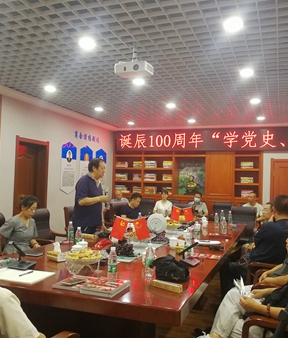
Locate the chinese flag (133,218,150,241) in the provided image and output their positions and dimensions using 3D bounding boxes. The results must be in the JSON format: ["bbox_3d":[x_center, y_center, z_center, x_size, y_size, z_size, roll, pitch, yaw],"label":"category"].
[{"bbox_3d":[-0.025,0.612,3.550,0.140,0.220,0.030,-14,-5,11],"label":"chinese flag"}]

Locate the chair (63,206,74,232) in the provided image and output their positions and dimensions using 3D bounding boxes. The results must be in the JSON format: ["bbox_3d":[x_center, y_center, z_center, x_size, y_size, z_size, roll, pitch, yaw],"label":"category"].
[{"bbox_3d":[-0.848,1.071,5.452,0.650,1.040,0.600,1,-2,23],"label":"chair"}]

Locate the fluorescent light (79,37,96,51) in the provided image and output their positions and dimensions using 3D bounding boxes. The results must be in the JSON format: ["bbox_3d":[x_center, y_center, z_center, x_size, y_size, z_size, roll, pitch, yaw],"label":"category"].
[{"bbox_3d":[-0.596,-1.324,3.704,0.175,0.050,0.175,0,-3,21],"label":"fluorescent light"}]

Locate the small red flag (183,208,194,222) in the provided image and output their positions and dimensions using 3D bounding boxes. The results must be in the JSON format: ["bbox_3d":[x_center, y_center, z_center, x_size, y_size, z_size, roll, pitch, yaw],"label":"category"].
[{"bbox_3d":[0.697,0.722,5.450,0.135,0.215,0.030,-14,-5,11],"label":"small red flag"}]

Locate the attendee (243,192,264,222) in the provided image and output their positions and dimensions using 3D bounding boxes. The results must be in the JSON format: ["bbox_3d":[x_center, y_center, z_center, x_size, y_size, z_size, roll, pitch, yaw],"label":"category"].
[{"bbox_3d":[2.209,1.129,7.150,0.520,1.270,0.750,0,-3,25],"label":"attendee"}]

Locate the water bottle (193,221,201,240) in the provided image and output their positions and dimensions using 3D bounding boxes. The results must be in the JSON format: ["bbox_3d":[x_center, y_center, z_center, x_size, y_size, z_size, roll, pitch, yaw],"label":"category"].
[{"bbox_3d":[0.630,0.717,4.090,0.064,0.225,0.064,1,-2,21],"label":"water bottle"}]

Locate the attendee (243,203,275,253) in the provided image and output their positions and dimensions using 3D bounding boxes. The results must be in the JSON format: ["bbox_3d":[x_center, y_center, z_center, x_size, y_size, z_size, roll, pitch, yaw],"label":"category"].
[{"bbox_3d":[1.429,1.030,4.500,0.780,1.200,0.550,1,-3,9],"label":"attendee"}]

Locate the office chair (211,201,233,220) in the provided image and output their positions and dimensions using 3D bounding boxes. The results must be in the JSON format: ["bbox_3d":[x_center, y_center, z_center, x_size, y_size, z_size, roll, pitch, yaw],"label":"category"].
[{"bbox_3d":[1.579,1.218,7.111,0.600,1.040,0.650,1,-2,21],"label":"office chair"}]

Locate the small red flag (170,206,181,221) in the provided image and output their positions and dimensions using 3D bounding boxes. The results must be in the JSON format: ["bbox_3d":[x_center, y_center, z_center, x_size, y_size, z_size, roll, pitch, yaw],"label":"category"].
[{"bbox_3d":[0.449,0.632,4.955,0.140,0.205,0.040,1,-2,21],"label":"small red flag"}]

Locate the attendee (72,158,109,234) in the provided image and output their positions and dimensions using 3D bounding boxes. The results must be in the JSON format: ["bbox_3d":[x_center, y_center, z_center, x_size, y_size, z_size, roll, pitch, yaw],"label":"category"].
[{"bbox_3d":[-0.734,0.713,4.760,0.480,1.710,0.500,1,-2,21],"label":"attendee"}]

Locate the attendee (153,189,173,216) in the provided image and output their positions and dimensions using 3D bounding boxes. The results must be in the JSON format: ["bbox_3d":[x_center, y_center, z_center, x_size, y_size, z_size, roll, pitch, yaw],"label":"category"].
[{"bbox_3d":[0.419,1.079,7.408,0.460,1.260,0.750,1,-2,13],"label":"attendee"}]

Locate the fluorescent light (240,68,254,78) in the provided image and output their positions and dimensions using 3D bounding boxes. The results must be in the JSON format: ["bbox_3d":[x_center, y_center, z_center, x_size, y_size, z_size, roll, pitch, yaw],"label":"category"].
[{"bbox_3d":[1.327,-1.238,4.525,0.175,0.050,0.175,1,-2,21],"label":"fluorescent light"}]

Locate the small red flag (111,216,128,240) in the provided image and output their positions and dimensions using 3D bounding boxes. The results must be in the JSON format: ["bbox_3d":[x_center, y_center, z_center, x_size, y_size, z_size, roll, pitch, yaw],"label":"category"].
[{"bbox_3d":[-0.248,0.604,3.550,0.130,0.220,0.030,15,0,11],"label":"small red flag"}]

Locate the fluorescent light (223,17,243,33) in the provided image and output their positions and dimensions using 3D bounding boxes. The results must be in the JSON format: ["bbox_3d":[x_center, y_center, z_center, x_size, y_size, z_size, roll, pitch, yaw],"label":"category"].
[{"bbox_3d":[0.818,-1.317,3.208,0.175,0.050,0.175,0,-3,21],"label":"fluorescent light"}]

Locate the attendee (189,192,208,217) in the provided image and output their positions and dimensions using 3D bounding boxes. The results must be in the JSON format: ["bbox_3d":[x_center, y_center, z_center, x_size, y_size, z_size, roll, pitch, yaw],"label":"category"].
[{"bbox_3d":[1.117,1.115,7.200,0.520,1.260,0.750,0,-3,16],"label":"attendee"}]

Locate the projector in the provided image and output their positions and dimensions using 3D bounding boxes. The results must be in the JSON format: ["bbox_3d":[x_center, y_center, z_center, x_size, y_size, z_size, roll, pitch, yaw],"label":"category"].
[{"bbox_3d":[-0.099,-1.030,3.650,0.330,0.095,0.240,-1,0,19],"label":"projector"}]

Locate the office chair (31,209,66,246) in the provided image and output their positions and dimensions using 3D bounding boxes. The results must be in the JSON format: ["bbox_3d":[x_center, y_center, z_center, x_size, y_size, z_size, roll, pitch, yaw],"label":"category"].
[{"bbox_3d":[-1.158,1.018,4.351,0.650,1.040,0.600,1,-2,28],"label":"office chair"}]

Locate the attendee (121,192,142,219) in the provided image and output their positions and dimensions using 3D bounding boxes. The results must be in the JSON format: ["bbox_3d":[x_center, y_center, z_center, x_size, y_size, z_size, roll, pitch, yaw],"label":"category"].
[{"bbox_3d":[-0.162,1.028,6.079,0.750,1.220,0.500,1,-3,31],"label":"attendee"}]

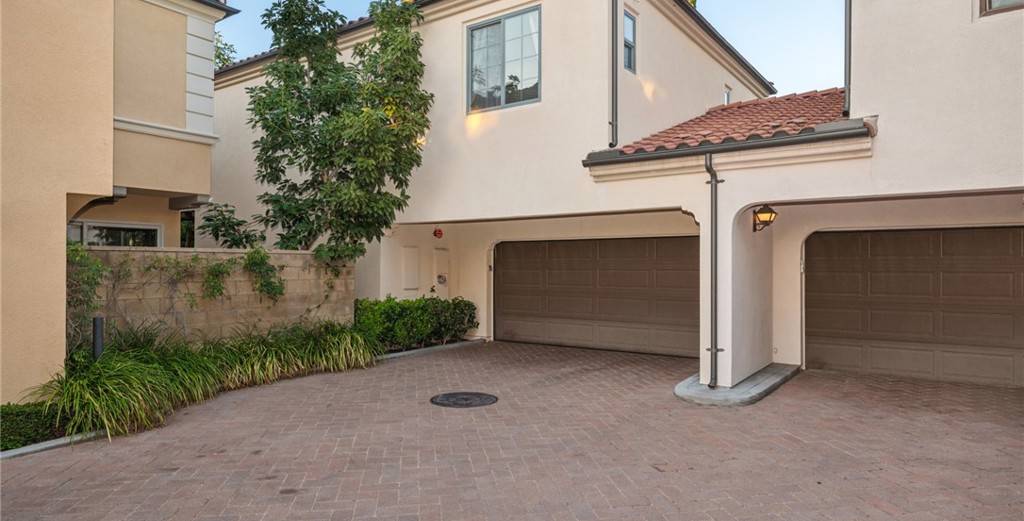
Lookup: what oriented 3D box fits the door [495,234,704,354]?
[{"bbox_3d":[1.615,0.670,11.660,4.870,2.150,0.080,0,0,35],"label":"door"}]

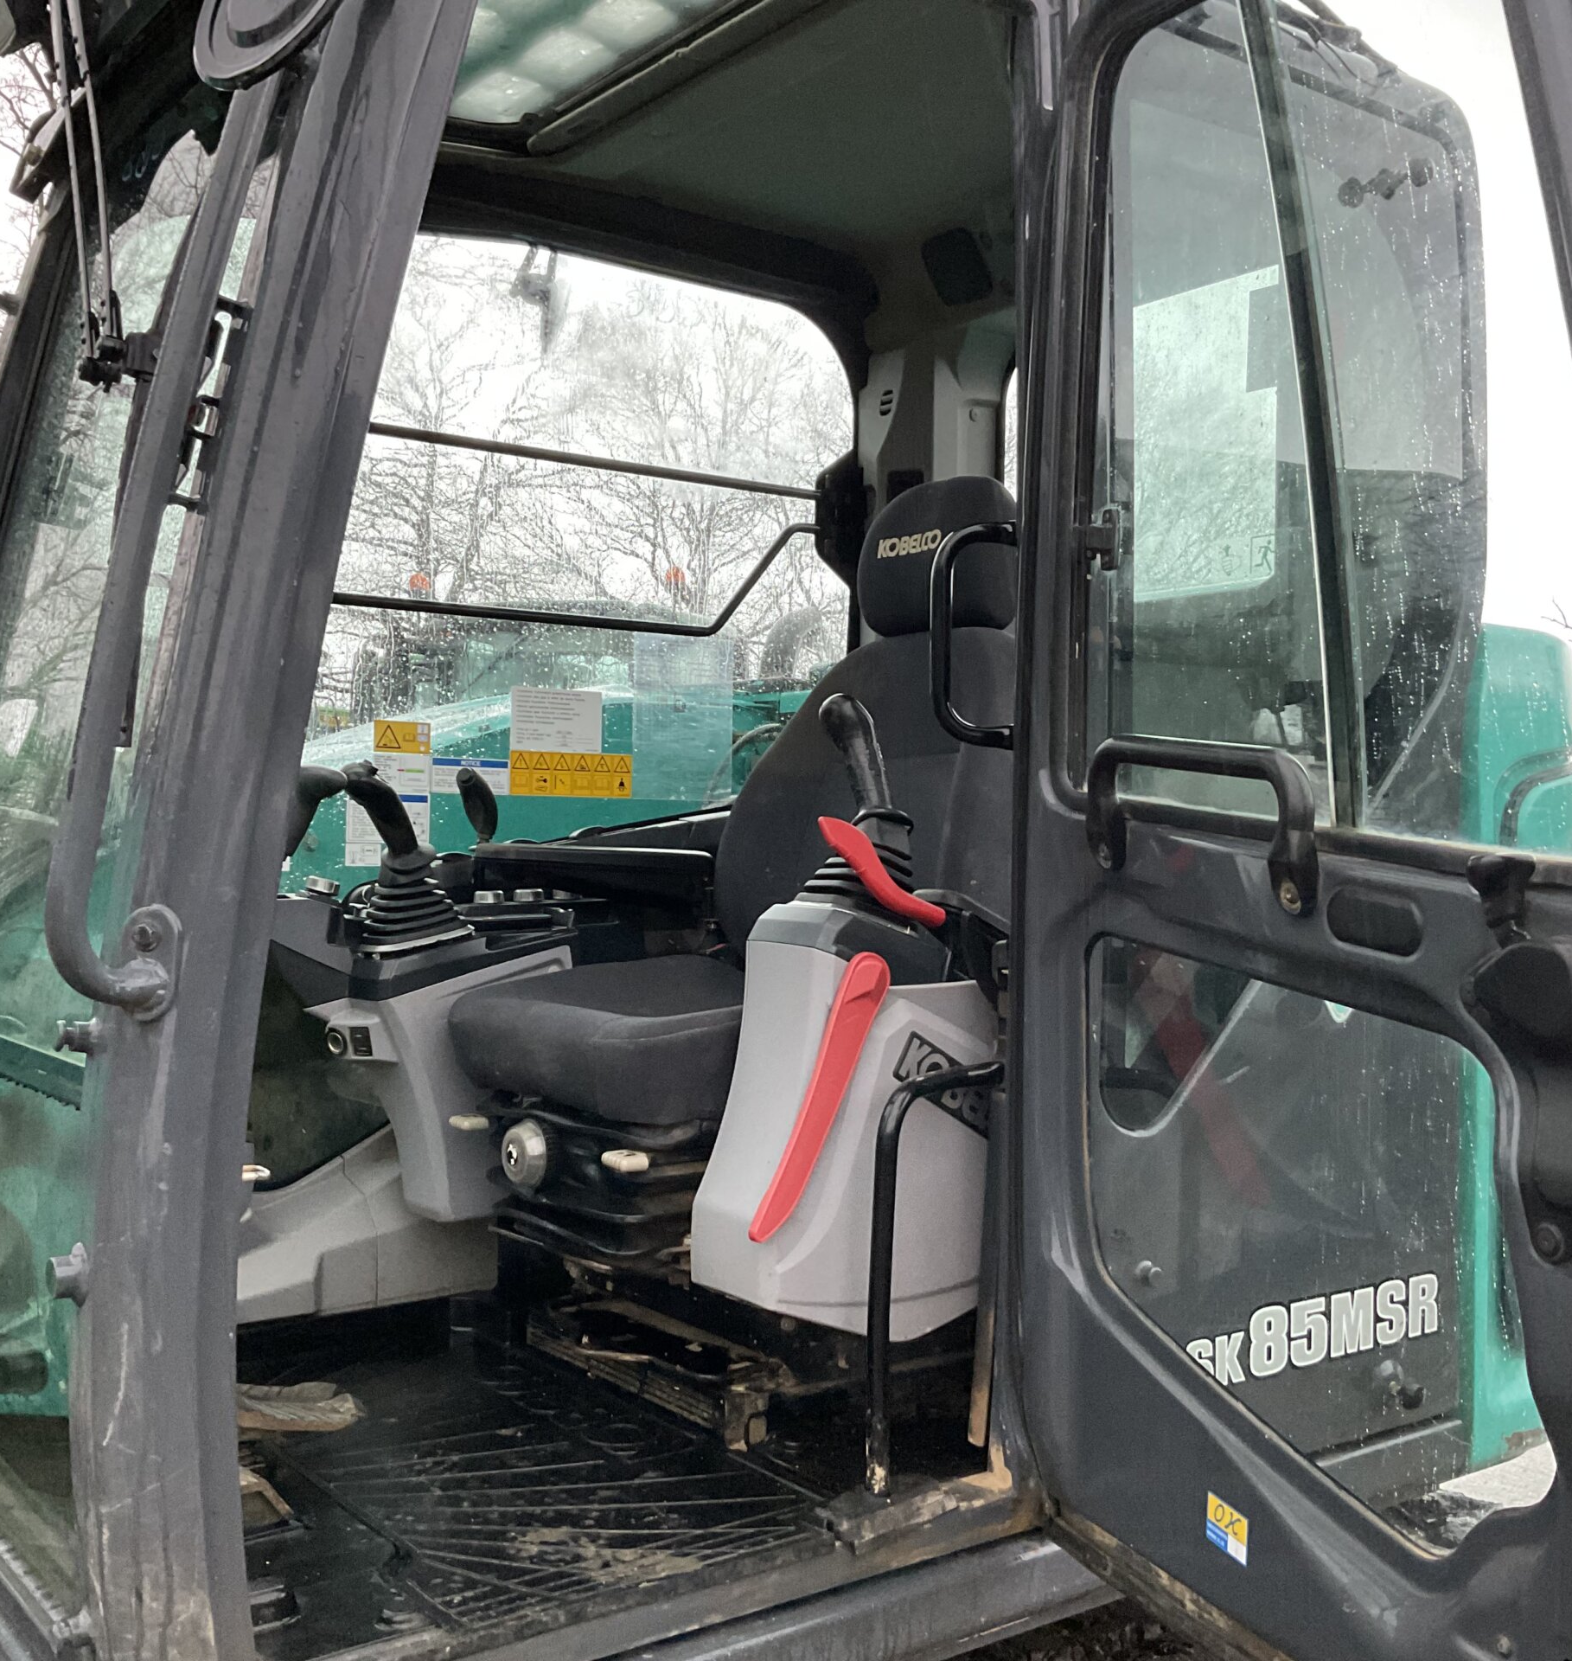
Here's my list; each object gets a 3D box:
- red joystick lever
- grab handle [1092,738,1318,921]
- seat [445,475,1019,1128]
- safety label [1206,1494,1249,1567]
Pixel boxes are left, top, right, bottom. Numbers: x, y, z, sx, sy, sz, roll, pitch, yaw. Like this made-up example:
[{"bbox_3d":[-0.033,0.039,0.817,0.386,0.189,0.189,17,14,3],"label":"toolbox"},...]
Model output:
[{"bbox_3d":[0.105,0.045,1.996,0.155,0.118,0.040,0,0,-37],"label":"red joystick lever"},{"bbox_3d":[0.367,-0.005,1.635,0.058,0.135,0.270,0,4,-24],"label":"grab handle"},{"bbox_3d":[-0.041,-0.087,2.342,0.740,0.795,0.510,0,0,-37],"label":"seat"},{"bbox_3d":[0.393,0.621,1.649,0.002,0.044,0.058,0,0,-24],"label":"safety label"}]

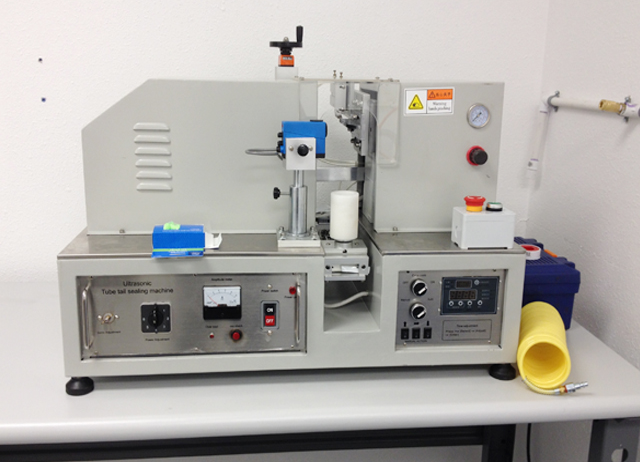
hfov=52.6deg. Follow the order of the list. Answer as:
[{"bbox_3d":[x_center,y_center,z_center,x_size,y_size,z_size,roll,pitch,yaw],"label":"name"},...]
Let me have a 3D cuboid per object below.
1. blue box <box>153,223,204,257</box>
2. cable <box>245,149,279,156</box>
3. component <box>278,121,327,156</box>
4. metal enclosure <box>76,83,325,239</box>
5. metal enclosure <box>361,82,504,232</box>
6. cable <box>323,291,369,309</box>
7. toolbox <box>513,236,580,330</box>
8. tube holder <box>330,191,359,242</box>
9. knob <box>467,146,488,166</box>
[{"bbox_3d":[-0.239,0.015,1.110,0.086,0.030,0.108,0,14,-5],"label":"blue box"},{"bbox_3d":[-0.101,-0.135,1.113,0.058,0.011,0.040,0,14,-5],"label":"cable"},{"bbox_3d":[-0.029,-0.158,1.115,0.085,0.063,0.036,0,14,-5],"label":"component"},{"bbox_3d":[-0.225,-0.158,1.288,0.418,0.280,0.240,0,14,-5],"label":"metal enclosure"},{"bbox_3d":[0.212,-0.161,1.326,0.233,0.280,0.240,0,14,-5],"label":"metal enclosure"},{"bbox_3d":[0.049,0.132,1.232,0.093,0.033,0.045,0,14,-5],"label":"cable"},{"bbox_3d":[0.450,0.115,1.506,0.190,0.151,0.257,0,14,-5],"label":"toolbox"},{"bbox_3d":[0.043,-0.028,1.150,0.049,0.083,0.049,0,14,-5],"label":"tube holder"},{"bbox_3d":[0.295,-0.137,1.201,0.037,0.037,0.030,0,14,-5],"label":"knob"}]

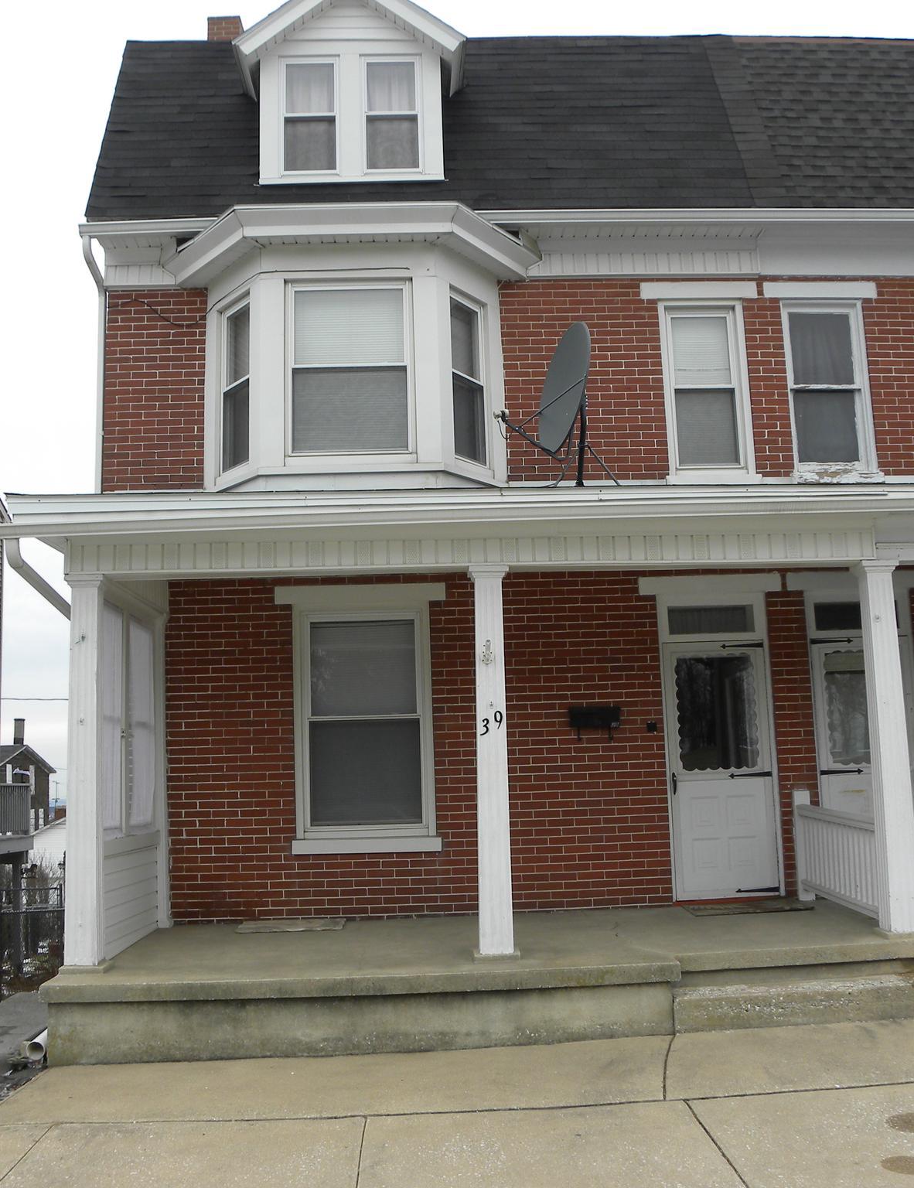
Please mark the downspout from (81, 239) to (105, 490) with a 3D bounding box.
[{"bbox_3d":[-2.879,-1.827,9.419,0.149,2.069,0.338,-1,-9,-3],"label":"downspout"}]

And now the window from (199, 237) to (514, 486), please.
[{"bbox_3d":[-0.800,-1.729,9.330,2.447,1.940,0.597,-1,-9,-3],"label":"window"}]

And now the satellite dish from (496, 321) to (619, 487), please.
[{"bbox_3d":[0.721,-1.407,8.748,0.909,1.265,0.909,1,-9,-18],"label":"satellite dish"}]

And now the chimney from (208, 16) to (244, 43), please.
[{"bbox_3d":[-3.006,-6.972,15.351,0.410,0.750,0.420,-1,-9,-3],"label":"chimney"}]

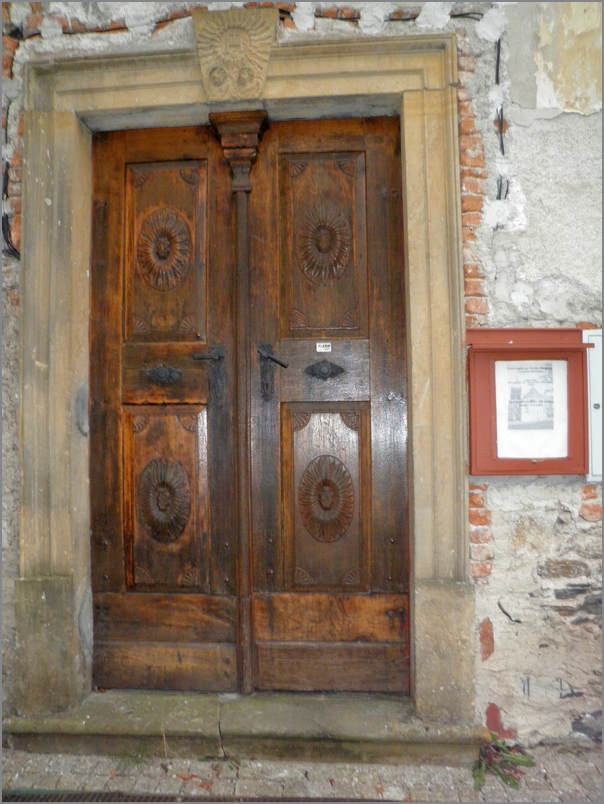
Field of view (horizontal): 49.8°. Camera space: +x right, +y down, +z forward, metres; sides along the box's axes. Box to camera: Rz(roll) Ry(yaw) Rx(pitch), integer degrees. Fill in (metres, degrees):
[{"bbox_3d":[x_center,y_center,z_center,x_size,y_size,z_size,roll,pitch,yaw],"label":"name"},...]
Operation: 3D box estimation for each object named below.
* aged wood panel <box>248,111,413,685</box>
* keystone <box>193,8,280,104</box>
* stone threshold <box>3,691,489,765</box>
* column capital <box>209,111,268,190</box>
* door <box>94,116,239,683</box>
[{"bbox_3d":[0.114,0.001,2.933,0.696,2.575,0.078,-1,-2,5],"label":"aged wood panel"},{"bbox_3d":[-0.272,-1.463,2.826,0.367,0.370,0.166,-1,-2,5],"label":"keystone"},{"bbox_3d":[-0.237,1.346,2.729,1.926,0.131,0.370,-1,-2,5],"label":"stone threshold"},{"bbox_3d":[-0.274,-1.120,2.953,0.258,0.338,0.136,-1,-2,5],"label":"column capital"},{"bbox_3d":[-0.633,0.013,2.994,0.676,2.575,0.078,-1,-2,5],"label":"door"}]

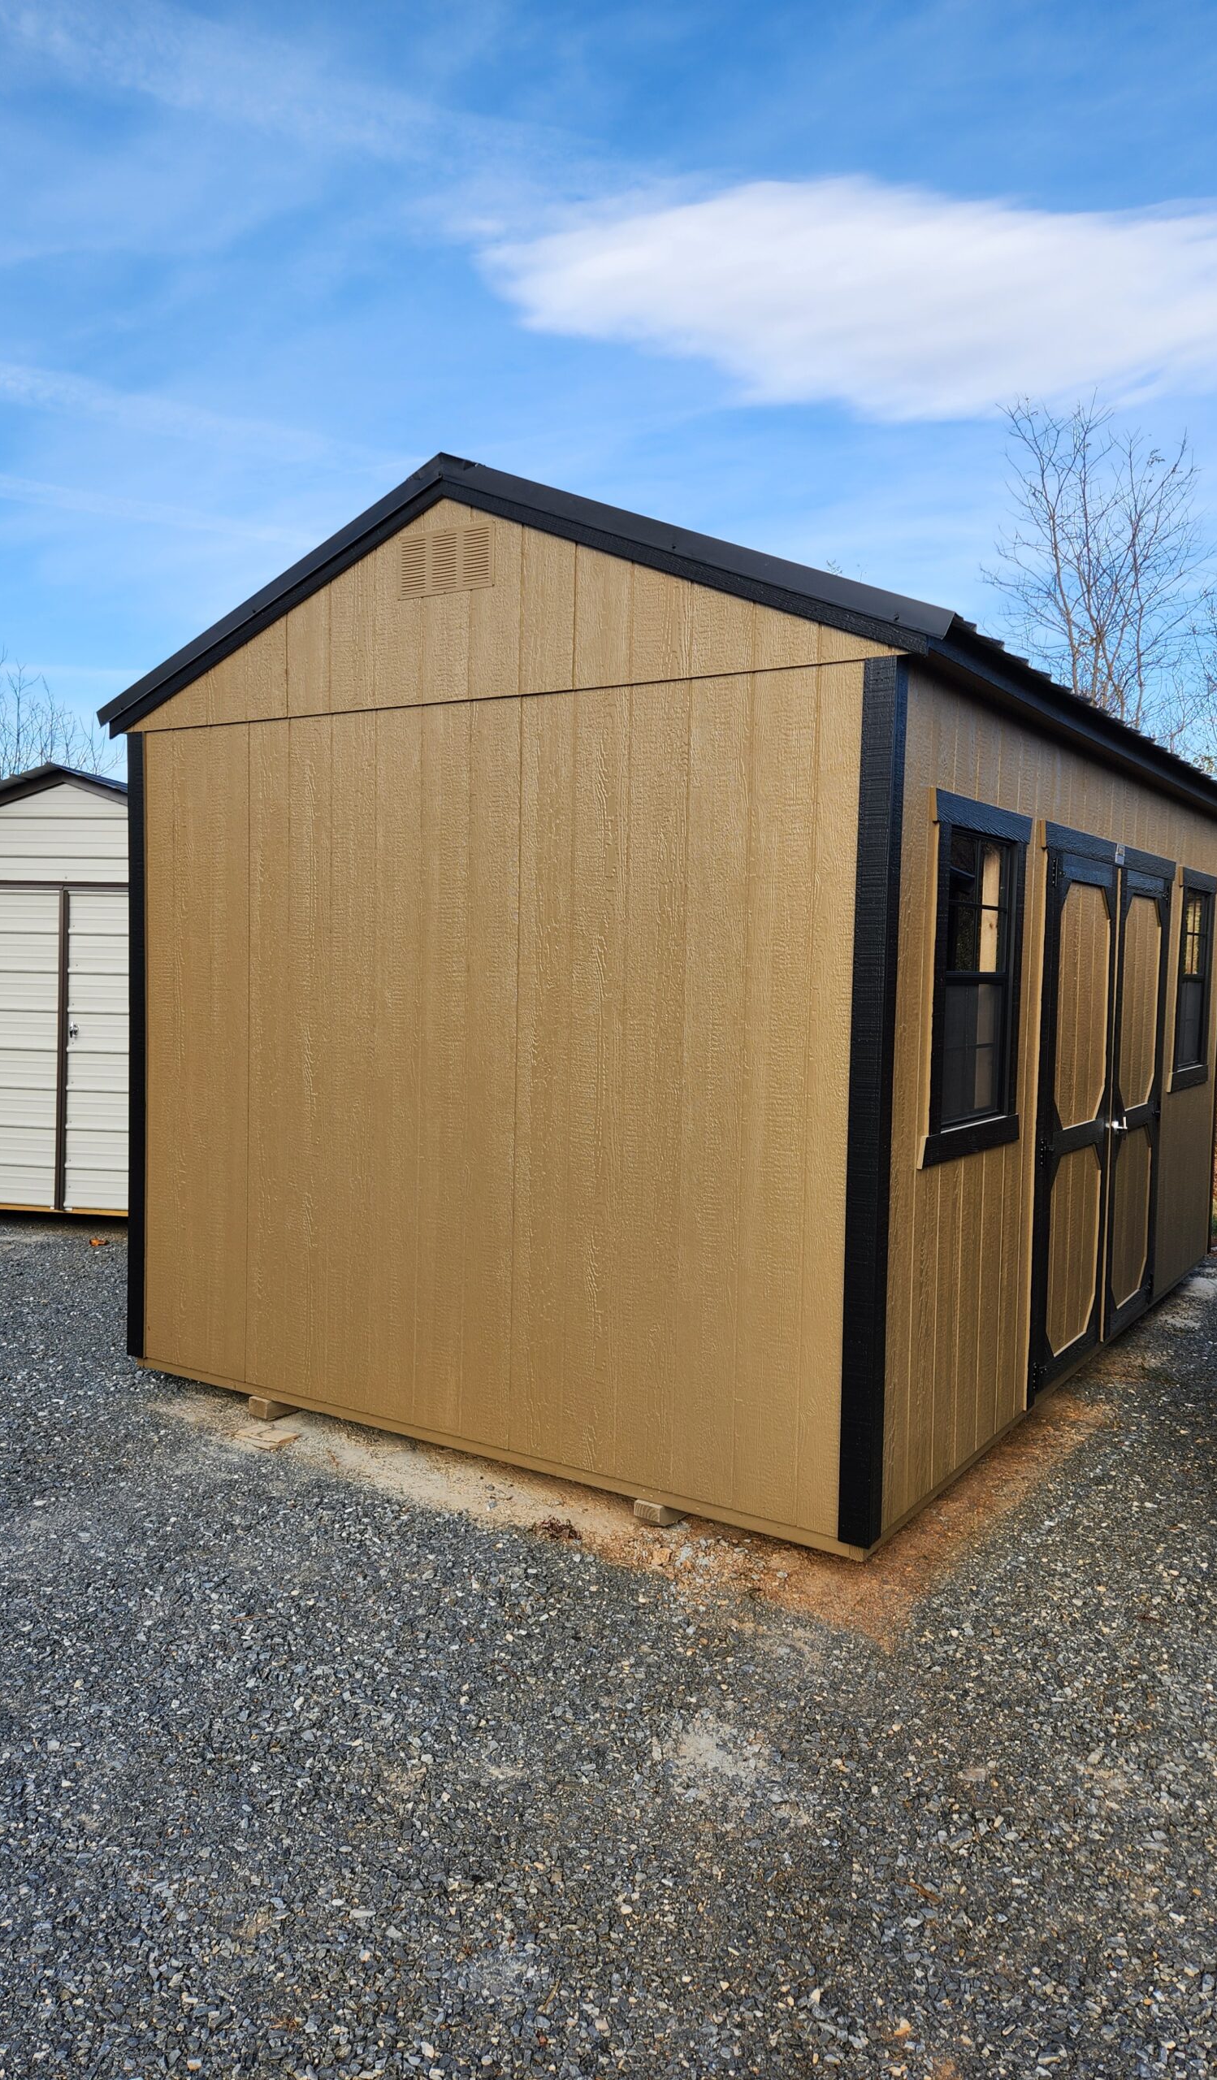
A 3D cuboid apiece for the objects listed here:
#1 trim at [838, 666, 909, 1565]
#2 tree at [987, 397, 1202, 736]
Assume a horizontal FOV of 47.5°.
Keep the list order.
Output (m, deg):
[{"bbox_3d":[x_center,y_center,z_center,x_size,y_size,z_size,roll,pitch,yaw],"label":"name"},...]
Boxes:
[{"bbox_3d":[0.714,0.182,3.718,0.090,2.382,0.087,3,4,33],"label":"trim"},{"bbox_3d":[5.344,-3.125,15.718,2.600,8.180,2.500,3,4,33],"label":"tree"}]

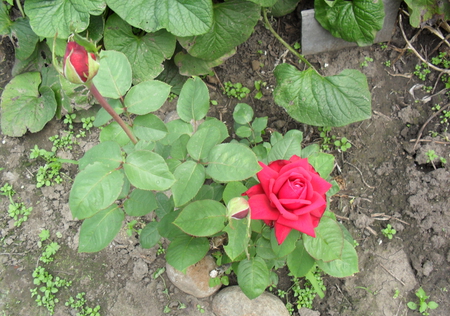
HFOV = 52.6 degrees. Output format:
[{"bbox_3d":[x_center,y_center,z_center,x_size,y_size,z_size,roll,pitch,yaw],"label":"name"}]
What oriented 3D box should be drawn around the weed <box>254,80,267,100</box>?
[{"bbox_3d":[0.084,-0.162,1.075,0.029,0.025,0.043,0,55,0],"label":"weed"}]

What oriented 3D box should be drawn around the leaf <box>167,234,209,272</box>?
[{"bbox_3d":[-0.059,0.149,0.720,0.061,0.012,0.059,12,62,5],"label":"leaf"}]

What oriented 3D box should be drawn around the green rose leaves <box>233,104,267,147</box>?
[{"bbox_3d":[0.047,-0.064,0.870,0.065,0.060,0.055,0,58,0],"label":"green rose leaves"}]

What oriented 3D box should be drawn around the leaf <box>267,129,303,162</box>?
[{"bbox_3d":[0.105,-0.018,0.766,0.056,0.025,0.082,27,62,16],"label":"leaf"}]

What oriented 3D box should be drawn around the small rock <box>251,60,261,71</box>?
[{"bbox_3d":[0.075,-0.229,1.127,0.025,0.016,0.025,0,55,0],"label":"small rock"}]

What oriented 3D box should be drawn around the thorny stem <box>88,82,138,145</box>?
[{"bbox_3d":[-0.136,-0.054,0.565,0.012,0.103,0.012,-13,46,20],"label":"thorny stem"}]

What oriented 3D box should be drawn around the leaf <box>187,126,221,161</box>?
[{"bbox_3d":[-0.033,-0.022,0.700,0.048,0.016,0.060,18,71,5],"label":"leaf"}]

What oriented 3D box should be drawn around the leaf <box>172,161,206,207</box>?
[{"bbox_3d":[-0.054,0.040,0.690,0.050,0.018,0.082,27,70,9],"label":"leaf"}]

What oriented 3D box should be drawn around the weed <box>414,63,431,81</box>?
[{"bbox_3d":[0.485,-0.210,1.119,0.039,0.025,0.046,0,58,0],"label":"weed"}]

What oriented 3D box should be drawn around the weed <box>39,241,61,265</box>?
[{"bbox_3d":[-0.337,0.181,0.874,0.042,0.025,0.039,0,58,0],"label":"weed"}]

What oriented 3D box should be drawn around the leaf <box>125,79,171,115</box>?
[{"bbox_3d":[-0.106,-0.083,0.635,0.069,0.015,0.045,-26,70,4],"label":"leaf"}]

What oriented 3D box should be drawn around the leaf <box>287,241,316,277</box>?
[{"bbox_3d":[0.128,0.168,0.760,0.049,0.018,0.065,11,66,9],"label":"leaf"}]

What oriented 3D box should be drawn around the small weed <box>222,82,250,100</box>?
[{"bbox_3d":[0.027,-0.159,1.075,0.067,0.022,0.040,0,55,0],"label":"small weed"}]

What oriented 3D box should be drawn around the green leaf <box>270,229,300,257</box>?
[{"bbox_3d":[0.098,0.137,0.740,0.048,0.018,0.055,24,69,14],"label":"green leaf"}]

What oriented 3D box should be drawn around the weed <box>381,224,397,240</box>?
[{"bbox_3d":[0.311,0.140,0.867,0.031,0.020,0.030,0,55,0],"label":"weed"}]

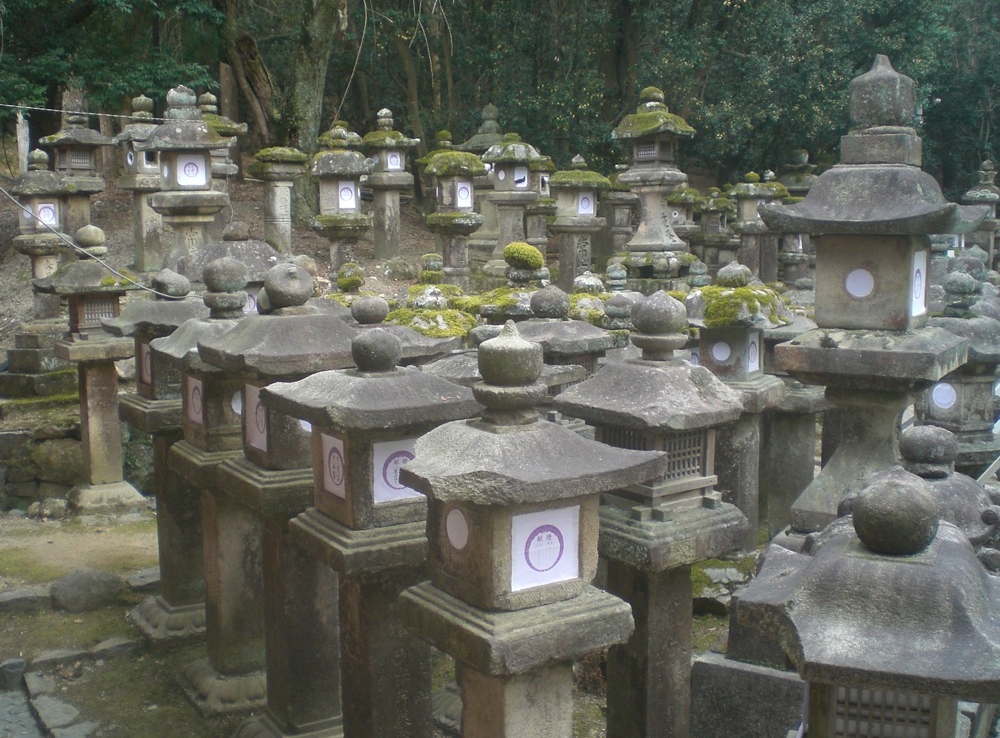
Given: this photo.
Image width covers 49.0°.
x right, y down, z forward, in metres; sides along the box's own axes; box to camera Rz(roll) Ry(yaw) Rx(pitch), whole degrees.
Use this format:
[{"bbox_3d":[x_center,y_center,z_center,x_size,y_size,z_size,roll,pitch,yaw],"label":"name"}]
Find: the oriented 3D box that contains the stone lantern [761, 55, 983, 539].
[{"bbox_3d":[1.507,-0.183,4.452,0.680,2.090,0.680,6,12,32],"label":"stone lantern"}]

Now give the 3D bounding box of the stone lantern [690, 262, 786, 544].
[{"bbox_3d":[1.545,0.217,7.143,0.540,1.827,0.540,5,10,30],"label":"stone lantern"}]

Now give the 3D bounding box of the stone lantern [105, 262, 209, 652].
[{"bbox_3d":[-1.666,0.439,5.620,0.550,1.875,0.550,-6,12,-30],"label":"stone lantern"}]

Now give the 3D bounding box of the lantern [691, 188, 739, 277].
[{"bbox_3d":[2.645,-1.548,13.537,0.450,1.289,0.450,7,12,35],"label":"lantern"}]

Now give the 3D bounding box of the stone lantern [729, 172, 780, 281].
[{"bbox_3d":[3.515,-1.899,15.331,0.530,1.664,0.530,5,11,32],"label":"stone lantern"}]

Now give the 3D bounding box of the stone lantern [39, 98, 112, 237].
[{"bbox_3d":[-3.956,-1.727,10.256,0.550,1.538,0.550,8,13,39],"label":"stone lantern"}]

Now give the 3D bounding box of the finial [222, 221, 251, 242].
[{"bbox_3d":[-1.757,-0.924,7.321,0.180,0.126,0.180,-6,12,-30],"label":"finial"}]

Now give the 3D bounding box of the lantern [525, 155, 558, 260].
[{"bbox_3d":[0.451,-2.066,13.916,0.520,1.480,0.520,8,13,44],"label":"lantern"}]

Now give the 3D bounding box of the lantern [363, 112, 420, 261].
[{"bbox_3d":[-1.347,-2.244,13.341,0.520,1.798,0.520,-8,12,-40],"label":"lantern"}]

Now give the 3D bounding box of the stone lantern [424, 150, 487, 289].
[{"bbox_3d":[-0.423,-1.308,10.441,0.520,1.474,0.500,-9,14,-42],"label":"stone lantern"}]

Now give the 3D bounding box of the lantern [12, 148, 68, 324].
[{"bbox_3d":[-3.657,-1.046,8.708,0.420,1.364,0.410,-5,11,-25],"label":"lantern"}]

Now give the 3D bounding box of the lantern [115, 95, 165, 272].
[{"bbox_3d":[-3.644,-1.938,11.441,0.500,1.798,0.500,7,12,40],"label":"lantern"}]

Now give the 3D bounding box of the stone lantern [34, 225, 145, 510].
[{"bbox_3d":[-2.637,-0.018,7.194,0.560,1.829,0.560,-6,11,-32],"label":"stone lantern"}]

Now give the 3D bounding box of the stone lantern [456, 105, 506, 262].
[{"bbox_3d":[-0.117,-2.396,14.363,0.720,2.077,0.720,-8,12,-40],"label":"stone lantern"}]

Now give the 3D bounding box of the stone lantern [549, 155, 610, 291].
[{"bbox_3d":[0.839,-1.398,11.365,0.450,1.595,0.450,-8,13,-37],"label":"stone lantern"}]

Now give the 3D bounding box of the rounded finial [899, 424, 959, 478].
[{"bbox_3d":[1.366,0.263,3.499,0.177,0.154,0.177,-6,12,-30],"label":"rounded finial"}]

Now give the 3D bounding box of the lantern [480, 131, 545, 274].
[{"bbox_3d":[0.123,-1.880,12.526,0.540,1.602,0.540,-8,12,-42],"label":"lantern"}]

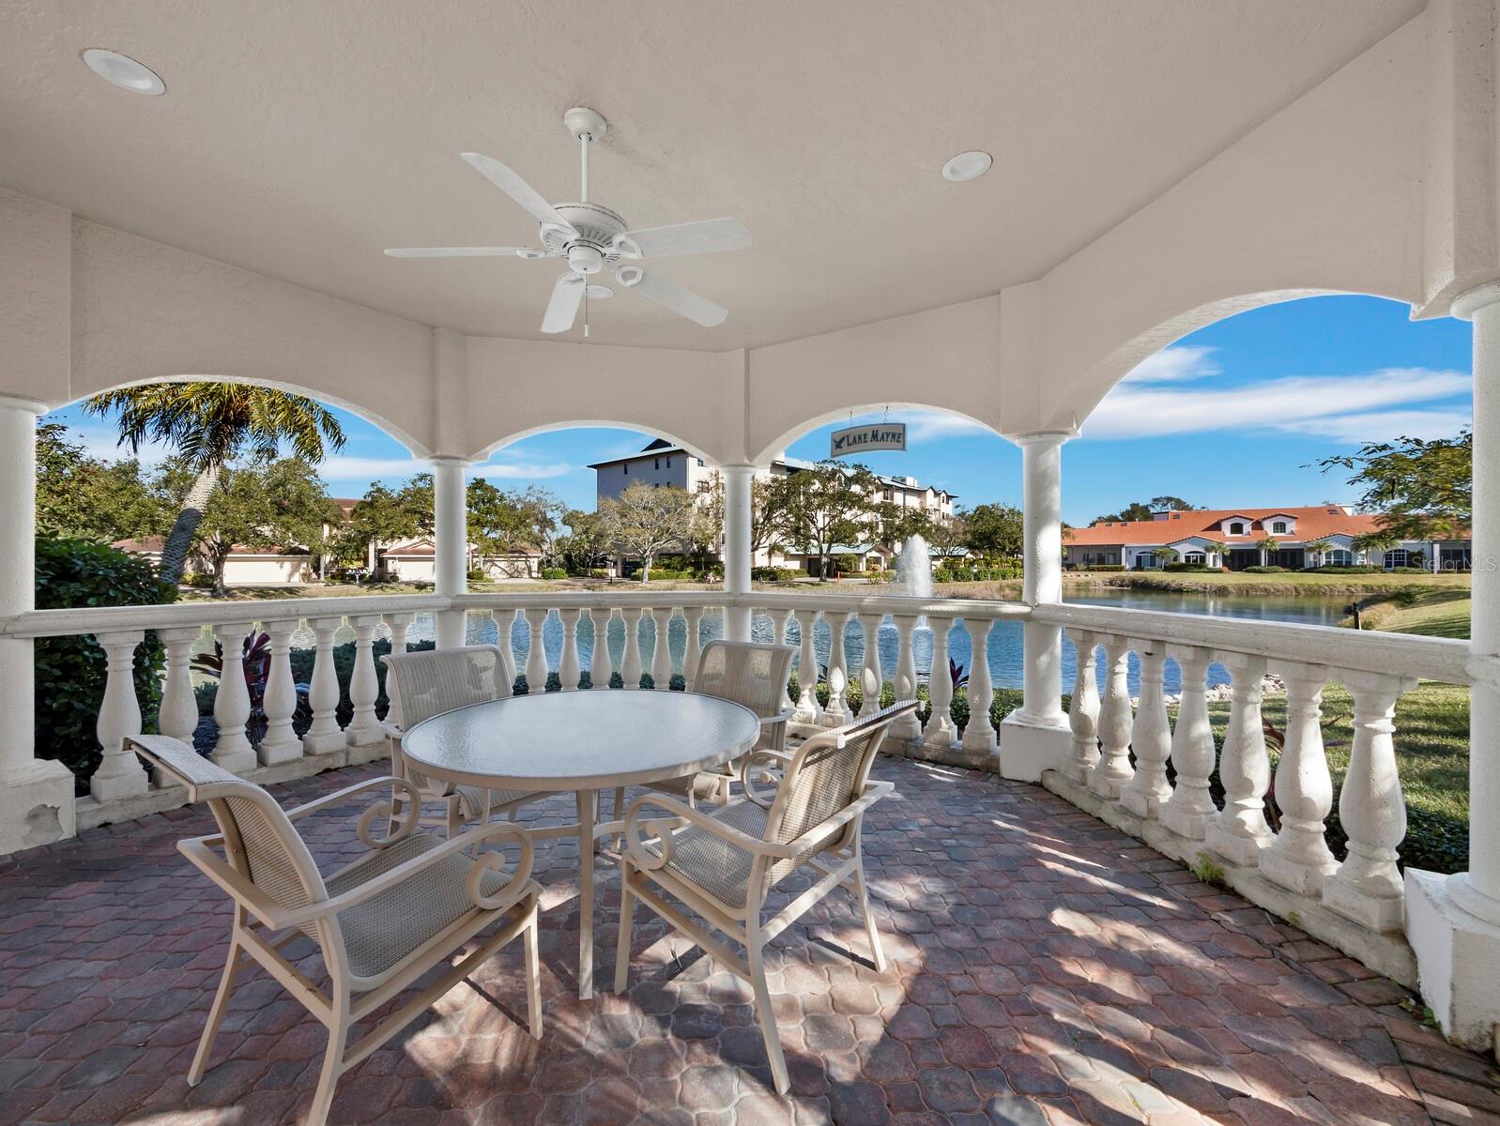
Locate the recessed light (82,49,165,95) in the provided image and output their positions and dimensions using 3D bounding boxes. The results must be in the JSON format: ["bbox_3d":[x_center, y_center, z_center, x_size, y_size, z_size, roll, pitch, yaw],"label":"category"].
[{"bbox_3d":[-2.108,-1.655,2.050,0.197,0.025,0.197,0,0,0],"label":"recessed light"}]

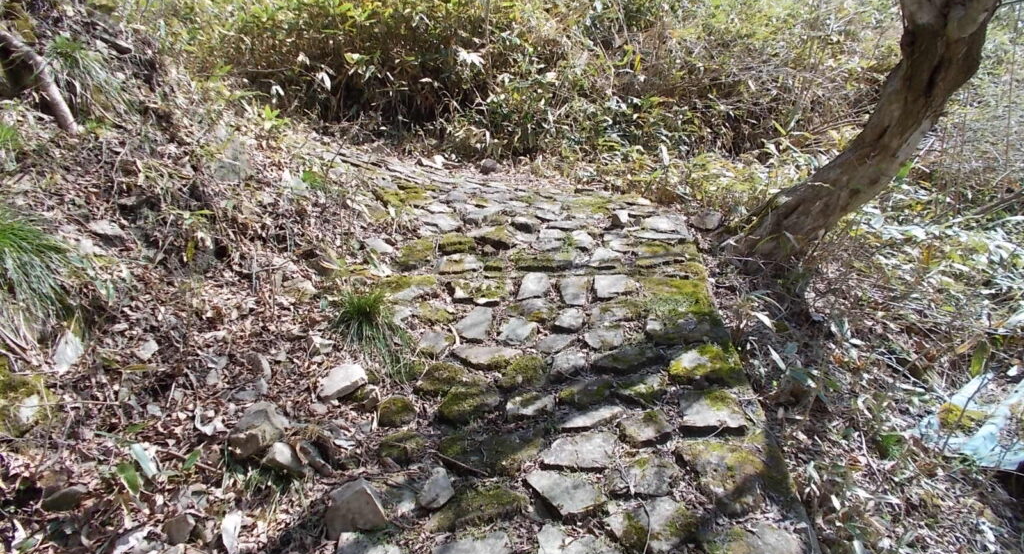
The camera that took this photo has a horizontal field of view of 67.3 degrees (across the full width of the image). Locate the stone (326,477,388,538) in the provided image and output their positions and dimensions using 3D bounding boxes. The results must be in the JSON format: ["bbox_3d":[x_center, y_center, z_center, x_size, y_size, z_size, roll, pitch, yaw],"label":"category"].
[{"bbox_3d":[-0.433,0.644,2.155,0.165,0.115,0.100,-1,18,-2],"label":"stone"}]

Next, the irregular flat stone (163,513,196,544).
[{"bbox_3d":[-0.894,0.679,2.071,0.080,0.060,0.060,-6,19,-18],"label":"irregular flat stone"}]

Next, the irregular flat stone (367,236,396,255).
[{"bbox_3d":[-0.697,-0.170,4.120,0.150,0.060,0.140,-1,20,-4],"label":"irregular flat stone"}]

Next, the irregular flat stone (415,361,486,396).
[{"bbox_3d":[-0.221,0.381,2.896,0.245,0.070,0.140,1,23,3],"label":"irregular flat stone"}]

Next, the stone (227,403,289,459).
[{"bbox_3d":[-0.811,0.491,2.473,0.165,0.105,0.150,-2,18,-6],"label":"stone"}]

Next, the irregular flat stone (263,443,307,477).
[{"bbox_3d":[-0.697,0.559,2.361,0.120,0.075,0.085,-4,19,-11],"label":"irregular flat stone"}]

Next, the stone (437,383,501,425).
[{"bbox_3d":[-0.152,0.450,2.728,0.205,0.080,0.135,4,23,8],"label":"stone"}]

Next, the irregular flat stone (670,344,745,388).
[{"bbox_3d":[0.751,0.342,2.990,0.260,0.085,0.180,2,23,6],"label":"irregular flat stone"}]

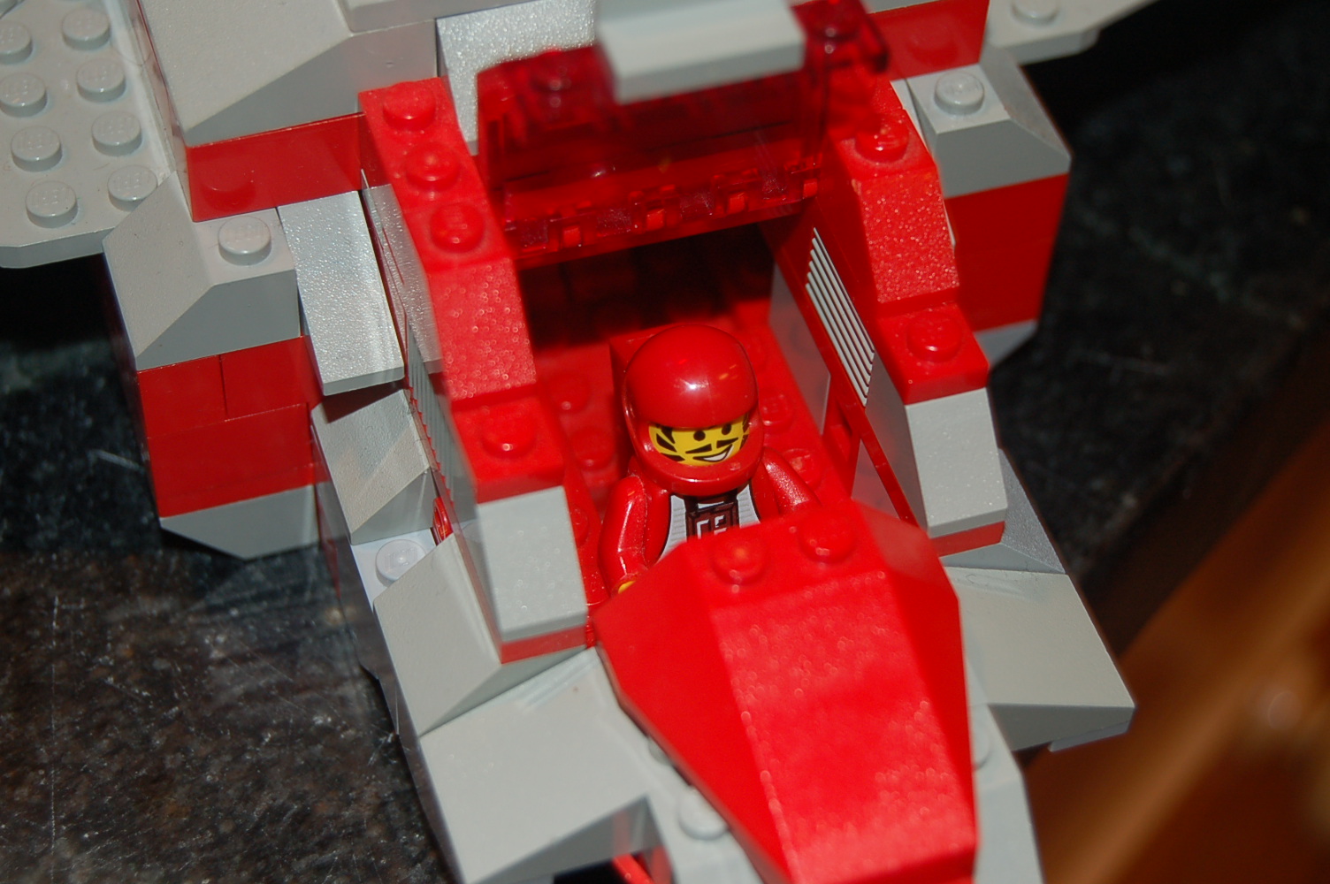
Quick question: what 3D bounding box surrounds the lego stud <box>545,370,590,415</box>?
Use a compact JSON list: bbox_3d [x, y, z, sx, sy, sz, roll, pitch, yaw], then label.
[{"bbox_3d":[-0.010,-0.005,0.301,0.005,0.002,0.005,1,50,-2],"label":"lego stud"}]

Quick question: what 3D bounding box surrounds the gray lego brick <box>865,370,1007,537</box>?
[{"bbox_3d":[0.025,-0.001,0.264,0.008,0.010,0.016,-13,52,-14],"label":"gray lego brick"}]

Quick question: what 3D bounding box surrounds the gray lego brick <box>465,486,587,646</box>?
[{"bbox_3d":[-0.013,0.008,0.255,0.008,0.010,0.015,-13,52,-13],"label":"gray lego brick"}]

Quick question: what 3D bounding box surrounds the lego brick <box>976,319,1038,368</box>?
[{"bbox_3d":[0.030,-0.014,0.317,0.016,0.010,0.016,-13,52,-13],"label":"lego brick"}]

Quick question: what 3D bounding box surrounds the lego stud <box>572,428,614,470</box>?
[{"bbox_3d":[-0.008,0.000,0.296,0.005,0.002,0.005,1,50,-2],"label":"lego stud"}]

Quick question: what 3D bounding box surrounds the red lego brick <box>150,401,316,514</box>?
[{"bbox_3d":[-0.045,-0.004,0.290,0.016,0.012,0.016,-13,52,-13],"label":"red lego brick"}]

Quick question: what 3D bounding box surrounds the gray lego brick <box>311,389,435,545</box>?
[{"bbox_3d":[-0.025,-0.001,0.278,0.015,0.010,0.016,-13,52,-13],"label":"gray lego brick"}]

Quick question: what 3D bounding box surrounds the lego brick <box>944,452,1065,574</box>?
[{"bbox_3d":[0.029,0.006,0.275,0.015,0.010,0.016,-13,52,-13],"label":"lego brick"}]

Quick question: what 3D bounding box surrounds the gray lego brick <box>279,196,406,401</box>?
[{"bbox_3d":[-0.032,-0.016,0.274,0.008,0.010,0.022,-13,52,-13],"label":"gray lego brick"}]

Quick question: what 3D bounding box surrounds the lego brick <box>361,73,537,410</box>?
[{"bbox_3d":[-0.020,-0.019,0.259,0.008,0.011,0.032,-13,52,-14],"label":"lego brick"}]

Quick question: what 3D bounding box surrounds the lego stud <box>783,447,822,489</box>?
[{"bbox_3d":[0.013,0.003,0.282,0.005,0.002,0.005,2,50,-2],"label":"lego stud"}]

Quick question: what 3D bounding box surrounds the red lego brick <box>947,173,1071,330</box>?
[{"bbox_3d":[0.031,-0.024,0.305,0.016,0.022,0.016,-13,52,-14],"label":"red lego brick"}]

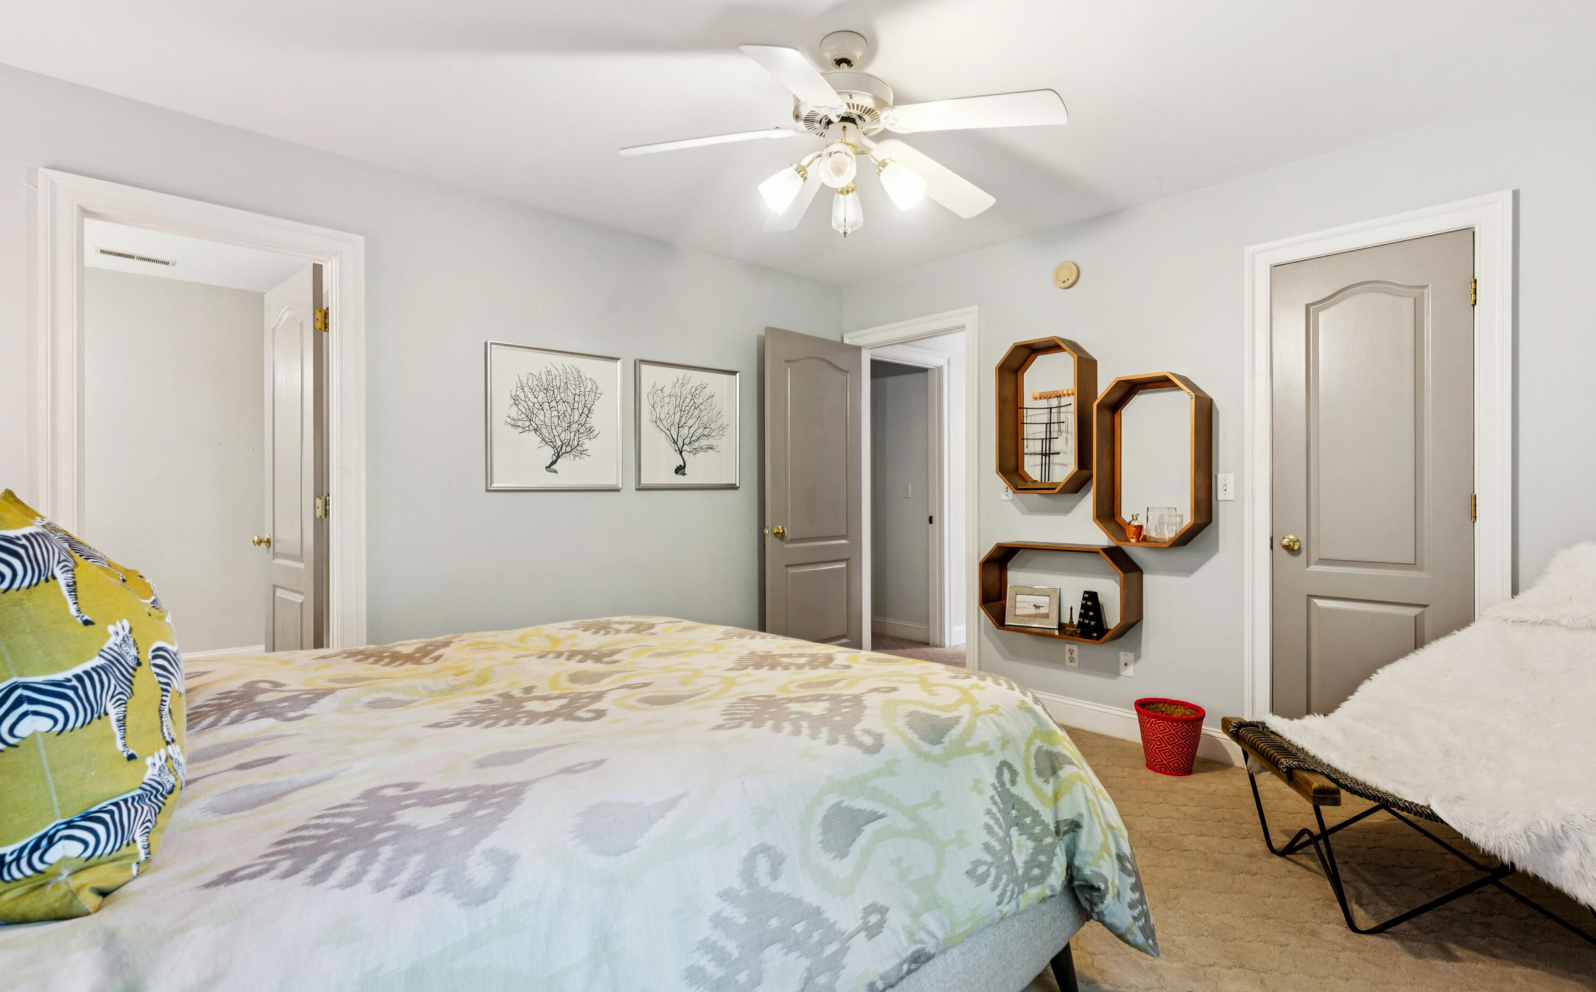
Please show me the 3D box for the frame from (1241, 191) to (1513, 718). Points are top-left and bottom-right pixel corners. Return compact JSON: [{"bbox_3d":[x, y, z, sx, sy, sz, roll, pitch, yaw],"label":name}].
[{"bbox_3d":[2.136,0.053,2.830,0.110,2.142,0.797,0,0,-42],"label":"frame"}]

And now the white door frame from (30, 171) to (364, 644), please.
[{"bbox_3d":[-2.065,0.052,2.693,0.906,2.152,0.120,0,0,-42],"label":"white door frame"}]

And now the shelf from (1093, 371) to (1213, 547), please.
[{"bbox_3d":[1.542,-0.149,3.280,0.200,0.729,0.421,0,0,-42],"label":"shelf"}]

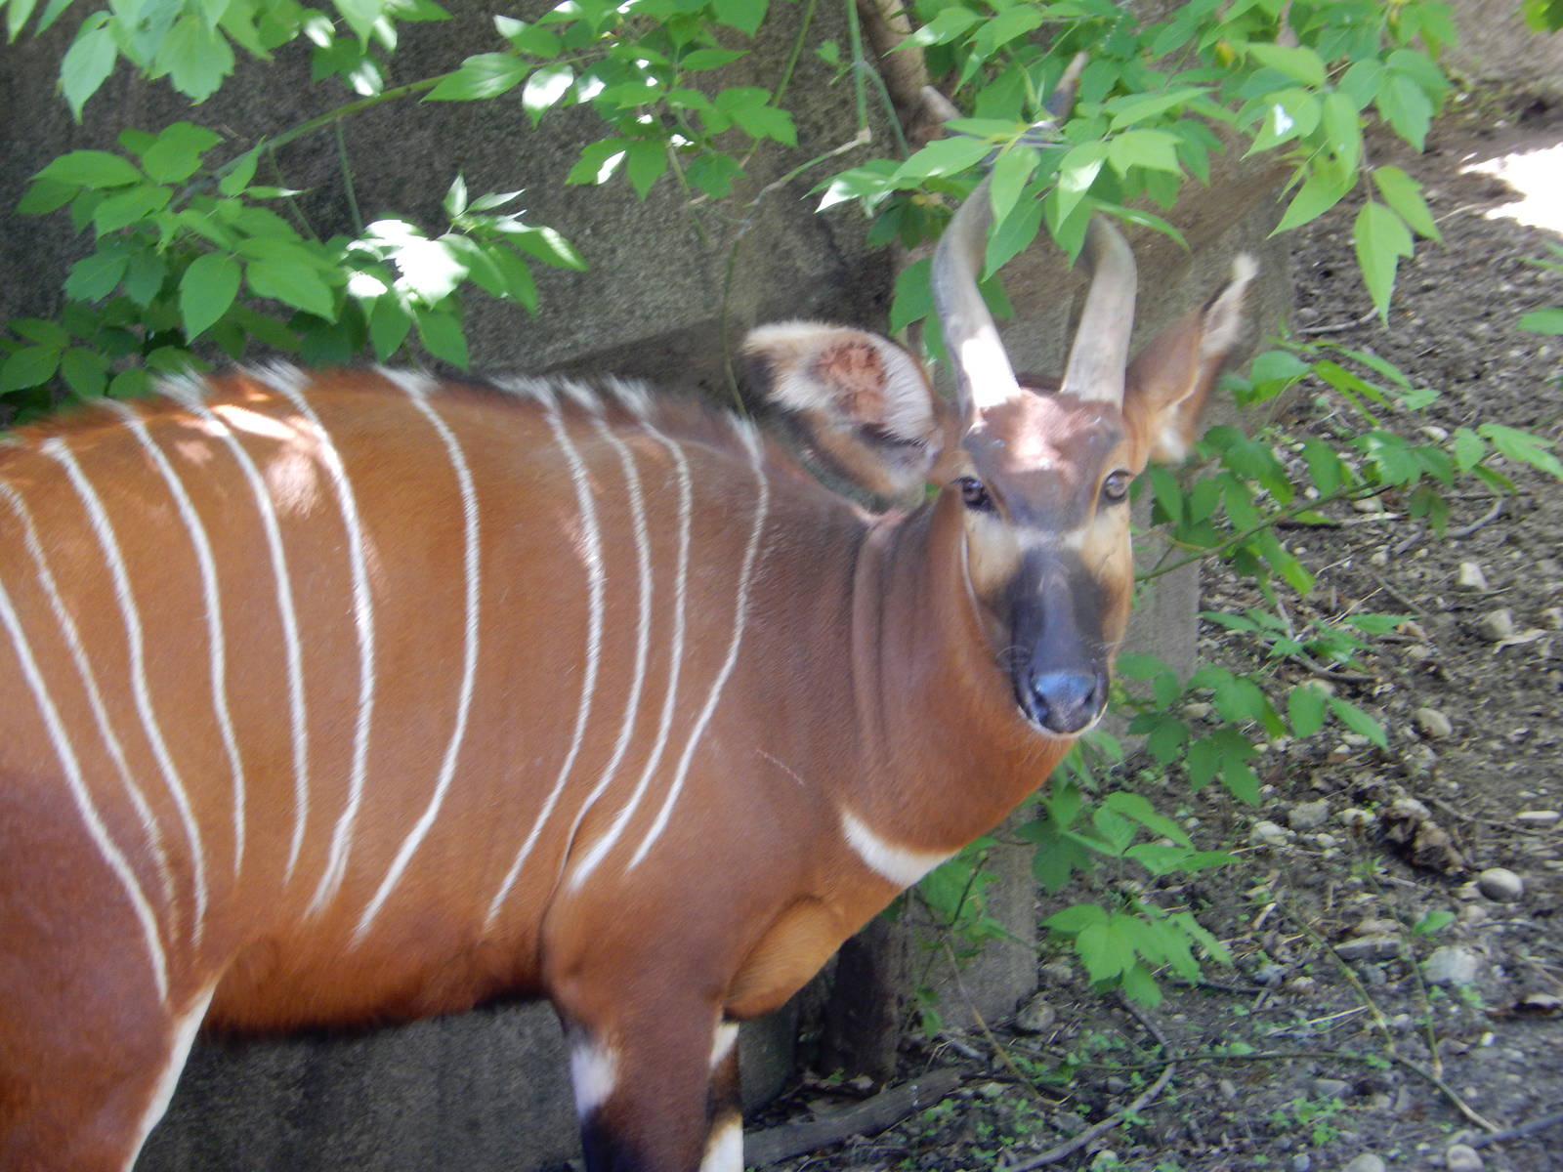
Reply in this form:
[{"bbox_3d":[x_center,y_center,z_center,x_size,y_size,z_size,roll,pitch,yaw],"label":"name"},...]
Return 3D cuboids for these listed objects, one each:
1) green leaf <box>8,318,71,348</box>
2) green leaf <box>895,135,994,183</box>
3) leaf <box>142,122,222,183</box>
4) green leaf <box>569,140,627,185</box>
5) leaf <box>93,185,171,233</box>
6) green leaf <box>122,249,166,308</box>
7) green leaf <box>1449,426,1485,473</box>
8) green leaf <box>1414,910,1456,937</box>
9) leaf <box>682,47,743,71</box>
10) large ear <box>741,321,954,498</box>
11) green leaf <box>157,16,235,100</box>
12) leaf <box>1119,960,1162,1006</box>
[{"bbox_3d":[-0.738,-0.252,12.000,0.058,0.029,0.030,0,9,0],"label":"green leaf"},{"bbox_3d":[0.158,-0.416,11.800,0.112,0.014,0.043,-23,53,-18],"label":"green leaf"},{"bbox_3d":[-0.626,-0.453,12.600,0.080,0.014,0.057,-35,66,-18],"label":"leaf"},{"bbox_3d":[-0.179,-0.415,11.800,0.061,0.047,0.030,0,9,0],"label":"green leaf"},{"bbox_3d":[-0.657,-0.381,12.200,0.093,0.016,0.047,-32,49,-15],"label":"leaf"},{"bbox_3d":[-0.634,-0.306,12.000,0.045,0.057,0.030,0,9,0],"label":"green leaf"},{"bbox_3d":[0.712,-0.141,12.500,0.034,0.053,0.015,-7,-27,-5],"label":"green leaf"},{"bbox_3d":[0.705,0.363,13.000,0.050,0.016,0.029,-22,50,-10],"label":"green leaf"},{"bbox_3d":[-0.070,-0.533,12.200,0.069,0.015,0.037,-9,28,17],"label":"leaf"},{"bbox_3d":[0.063,-0.167,11.450,0.202,0.168,0.090,1,9,9],"label":"large ear"},{"bbox_3d":[-0.568,-0.511,11.700,0.076,0.085,0.030,0,9,0],"label":"green leaf"},{"bbox_3d":[0.370,0.409,12.400,0.035,0.015,0.059,-23,62,-16],"label":"leaf"}]

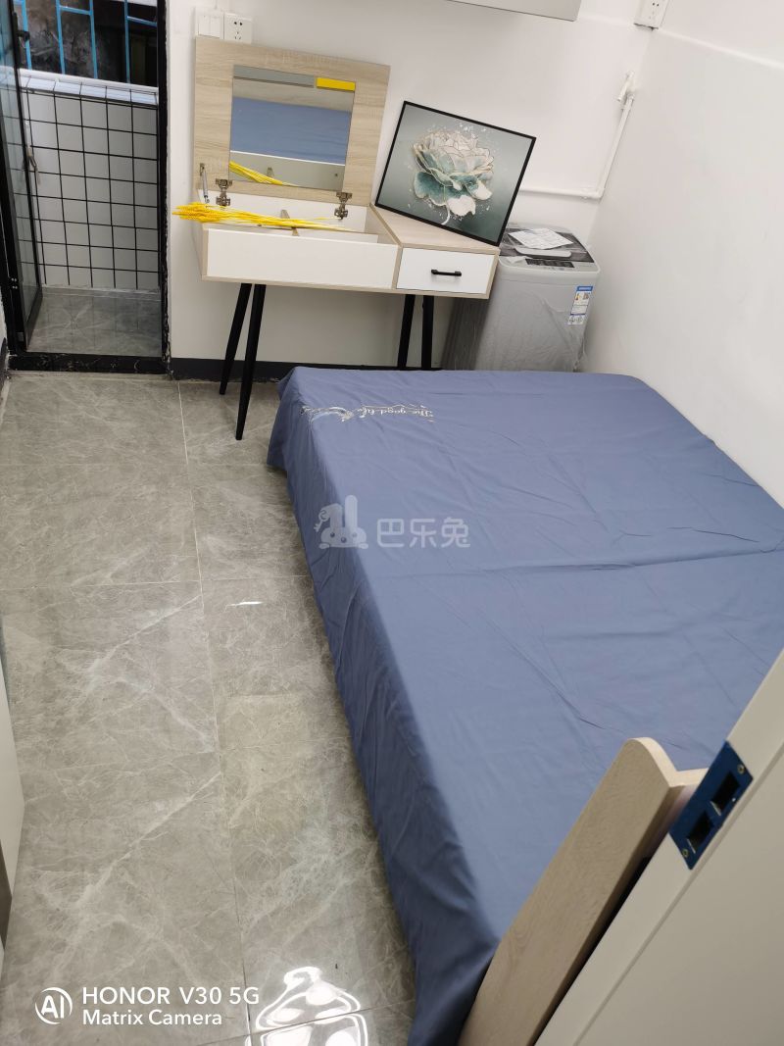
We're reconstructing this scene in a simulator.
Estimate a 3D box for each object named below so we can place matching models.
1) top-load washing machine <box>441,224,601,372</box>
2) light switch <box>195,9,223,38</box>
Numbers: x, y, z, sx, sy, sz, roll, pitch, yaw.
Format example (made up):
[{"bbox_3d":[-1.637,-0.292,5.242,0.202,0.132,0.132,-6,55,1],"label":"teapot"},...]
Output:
[{"bbox_3d":[0.477,-0.749,3.228,0.408,0.733,0.400,-1,37,-17],"label":"top-load washing machine"},{"bbox_3d":[-0.572,-1.554,2.558,0.086,0.086,0.011,-1,37,-17],"label":"light switch"}]

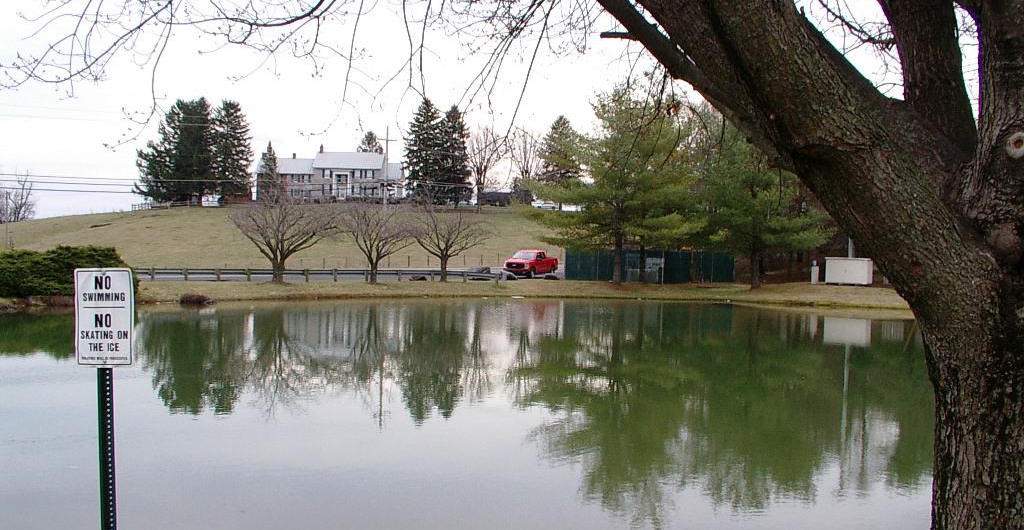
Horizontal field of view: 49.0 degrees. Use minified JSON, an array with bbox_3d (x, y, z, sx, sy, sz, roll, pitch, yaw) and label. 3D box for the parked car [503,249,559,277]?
[{"bbox_3d":[1.459,-0.178,80.000,2.030,1.950,5.750,2,3,22],"label":"parked car"}]

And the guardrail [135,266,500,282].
[{"bbox_3d":[-11.058,0.648,66.000,21.700,0.760,0.500,1,1,-8],"label":"guardrail"}]

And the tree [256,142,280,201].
[{"bbox_3d":[-39.858,-15.305,184.000,4.000,9.800,4.000,2,1,0],"label":"tree"}]

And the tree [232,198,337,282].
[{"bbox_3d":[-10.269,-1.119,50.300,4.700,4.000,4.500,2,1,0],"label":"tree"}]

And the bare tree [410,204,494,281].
[{"bbox_3d":[-3.160,-1.147,57.300,4.200,4.000,4.100,2,1,0],"label":"bare tree"}]

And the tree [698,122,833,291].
[{"bbox_3d":[14.990,-3.666,67.000,8.200,10.100,8.000,2,1,0],"label":"tree"}]

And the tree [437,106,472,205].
[{"bbox_3d":[-9.751,-18.898,194.000,6.300,17.300,6.300,2,1,0],"label":"tree"}]

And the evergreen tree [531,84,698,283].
[{"bbox_3d":[6.307,-4.966,68.500,10.200,12.200,9.800,2,1,0],"label":"evergreen tree"}]

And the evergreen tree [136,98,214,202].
[{"bbox_3d":[-52.985,-18.187,177.000,12.100,16.400,11.000,2,1,0],"label":"evergreen tree"}]

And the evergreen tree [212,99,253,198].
[{"bbox_3d":[-44.010,-18.344,177.000,6.600,15.400,6.600,2,1,0],"label":"evergreen tree"}]

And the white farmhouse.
[{"bbox_3d":[-30.600,-15.780,196.000,23.500,9.400,9.500,2,1,3],"label":"white farmhouse"}]

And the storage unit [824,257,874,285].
[{"bbox_3d":[18.883,0.363,62.800,2.300,1.470,1.150,2,1,33],"label":"storage unit"}]

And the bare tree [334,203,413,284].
[{"bbox_3d":[-6.642,-1.063,54.300,4.000,4.000,4.000,2,1,0],"label":"bare tree"}]

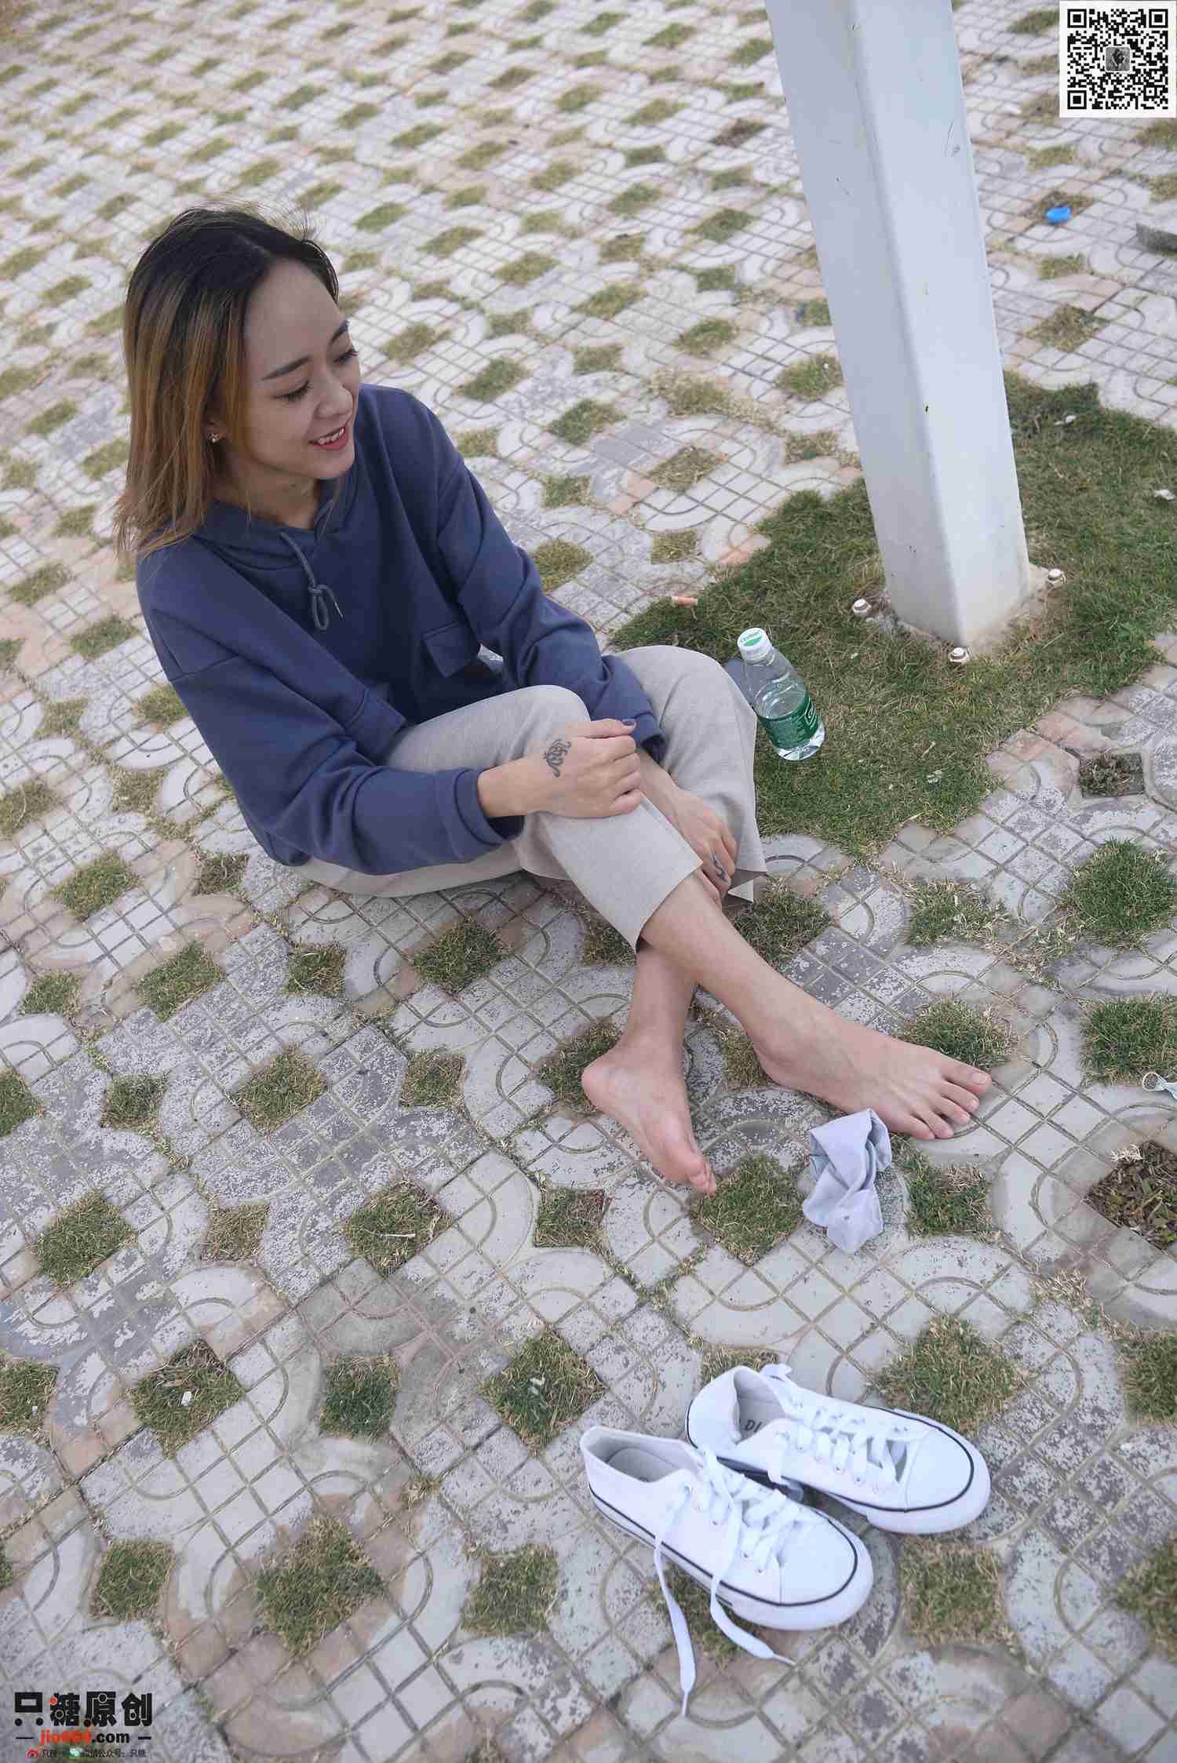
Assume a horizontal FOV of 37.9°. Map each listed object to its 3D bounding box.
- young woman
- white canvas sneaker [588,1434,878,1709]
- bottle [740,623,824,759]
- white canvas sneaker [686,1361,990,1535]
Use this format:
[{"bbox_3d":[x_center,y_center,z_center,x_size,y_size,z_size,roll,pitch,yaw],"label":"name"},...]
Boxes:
[{"bbox_3d":[-0.089,-0.177,1.592,0.408,0.797,0.872,-38,45,-16],"label":"young woman"},{"bbox_3d":[0.100,0.496,1.367,0.249,0.095,0.095,16,55,34],"label":"white canvas sneaker"},{"bbox_3d":[0.215,-0.215,1.963,0.063,0.175,0.063,-14,48,17],"label":"bottle"},{"bbox_3d":[0.190,0.440,1.385,0.252,0.095,0.095,7,50,27],"label":"white canvas sneaker"}]

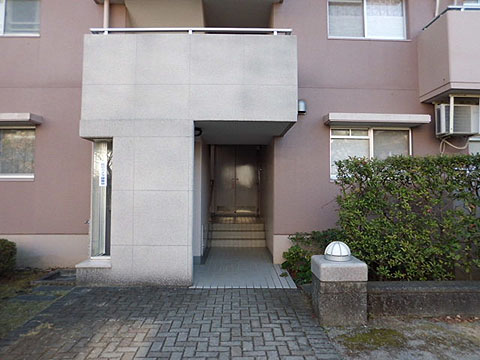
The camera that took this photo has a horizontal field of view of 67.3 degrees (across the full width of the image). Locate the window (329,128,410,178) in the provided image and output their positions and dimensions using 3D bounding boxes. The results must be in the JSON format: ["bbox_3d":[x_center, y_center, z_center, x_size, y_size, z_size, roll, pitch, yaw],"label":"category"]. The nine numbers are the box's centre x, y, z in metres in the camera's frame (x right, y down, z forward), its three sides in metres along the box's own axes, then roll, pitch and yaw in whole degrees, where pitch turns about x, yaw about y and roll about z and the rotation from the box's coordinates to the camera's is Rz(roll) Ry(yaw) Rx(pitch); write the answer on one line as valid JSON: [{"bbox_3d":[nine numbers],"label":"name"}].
[{"bbox_3d":[2.340,-0.450,6.410,1.450,0.950,0.100,0,-1,0],"label":"window"}]

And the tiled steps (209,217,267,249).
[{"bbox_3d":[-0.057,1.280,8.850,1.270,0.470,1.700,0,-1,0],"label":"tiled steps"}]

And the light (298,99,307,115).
[{"bbox_3d":[1.105,-1.280,6.320,0.140,0.220,0.150,0,-1,0],"label":"light"}]

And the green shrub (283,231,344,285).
[{"bbox_3d":[1.130,1.150,5.700,0.880,0.690,0.850,0,-1,0],"label":"green shrub"}]

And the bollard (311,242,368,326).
[{"bbox_3d":[1.045,1.060,3.825,0.475,0.815,0.460,0,-1,0],"label":"bollard"}]

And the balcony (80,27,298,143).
[{"bbox_3d":[-0.700,-1.350,5.680,2.950,1.420,1.500,0,-1,0],"label":"balcony"}]

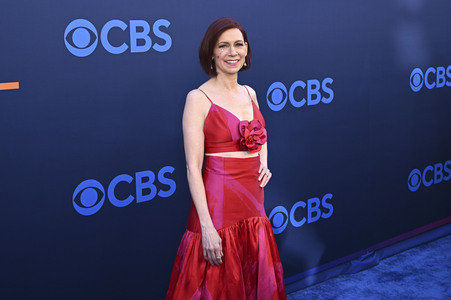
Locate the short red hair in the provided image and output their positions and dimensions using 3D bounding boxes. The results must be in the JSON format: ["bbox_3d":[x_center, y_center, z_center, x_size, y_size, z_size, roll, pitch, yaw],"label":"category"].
[{"bbox_3d":[0.000,-0.424,1.960,0.210,0.236,0.225,-5,9,-15],"label":"short red hair"}]

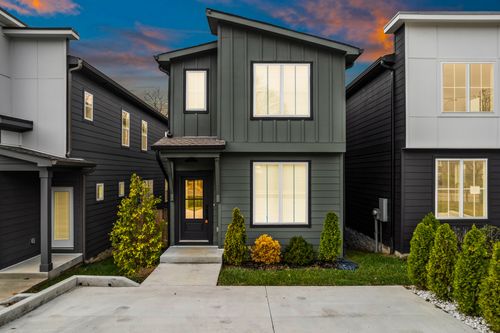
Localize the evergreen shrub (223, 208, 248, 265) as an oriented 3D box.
[{"bbox_3d":[-0.370,1.920,8.320,0.660,1.530,0.660,0,-1,-1],"label":"evergreen shrub"}]

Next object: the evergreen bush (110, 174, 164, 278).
[{"bbox_3d":[-2.700,1.430,7.350,1.280,2.420,1.250,0,-1,-1],"label":"evergreen bush"}]

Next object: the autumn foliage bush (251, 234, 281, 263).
[{"bbox_3d":[0.450,2.270,8.350,0.800,0.800,0.780,0,-1,-1],"label":"autumn foliage bush"}]

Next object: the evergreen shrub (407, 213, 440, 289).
[{"bbox_3d":[3.620,1.860,6.420,0.680,1.420,0.680,0,-1,-1],"label":"evergreen shrub"}]

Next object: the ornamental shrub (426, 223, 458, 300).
[{"bbox_3d":[3.620,1.760,5.750,0.640,1.410,0.640,0,-1,-1],"label":"ornamental shrub"}]

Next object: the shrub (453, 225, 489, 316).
[{"bbox_3d":[3.630,1.680,5.030,0.620,1.450,0.600,0,-1,-1],"label":"shrub"}]

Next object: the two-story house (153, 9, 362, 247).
[{"bbox_3d":[0.050,-0.740,13.700,5.900,6.900,10.800,0,-1,-1],"label":"two-story house"}]

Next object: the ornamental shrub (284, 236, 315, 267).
[{"bbox_3d":[1.340,2.310,8.350,0.800,0.800,0.780,0,-1,-1],"label":"ornamental shrub"}]

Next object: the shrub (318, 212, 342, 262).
[{"bbox_3d":[2.200,1.950,8.420,0.620,1.380,0.620,0,-1,-1],"label":"shrub"}]

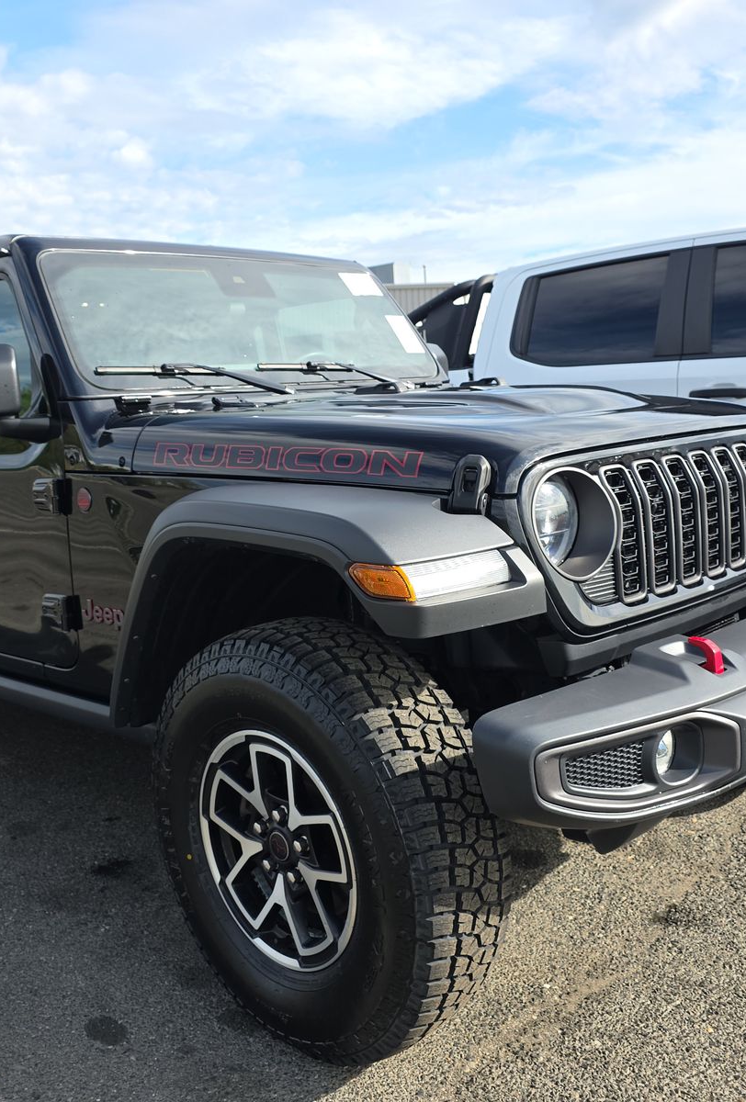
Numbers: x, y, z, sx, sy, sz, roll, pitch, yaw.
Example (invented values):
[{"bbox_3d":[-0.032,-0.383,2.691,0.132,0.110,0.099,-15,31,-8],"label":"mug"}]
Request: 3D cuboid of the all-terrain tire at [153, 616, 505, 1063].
[{"bbox_3d":[-0.120,0.560,1.974,0.280,0.825,0.830,-11,11,-44],"label":"all-terrain tire"}]

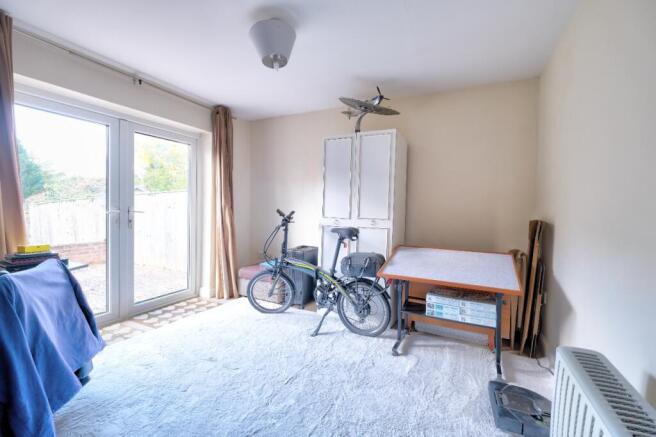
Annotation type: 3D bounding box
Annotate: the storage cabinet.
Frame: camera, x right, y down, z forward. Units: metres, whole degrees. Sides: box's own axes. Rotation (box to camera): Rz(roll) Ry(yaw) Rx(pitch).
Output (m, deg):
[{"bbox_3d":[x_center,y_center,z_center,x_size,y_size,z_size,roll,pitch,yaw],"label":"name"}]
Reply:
[{"bbox_3d":[0.381,0.102,2.982,0.785,1.900,0.490,2,2,27],"label":"storage cabinet"}]

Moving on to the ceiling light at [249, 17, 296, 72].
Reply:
[{"bbox_3d":[-0.361,-1.160,1.863,0.310,0.200,0.310,1,2,0],"label":"ceiling light"}]

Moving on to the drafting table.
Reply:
[{"bbox_3d":[0.941,0.689,2.204,0.930,0.810,0.660,2,2,27],"label":"drafting table"}]

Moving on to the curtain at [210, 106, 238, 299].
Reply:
[{"bbox_3d":[-1.266,-0.172,3.344,0.180,2.340,0.330,2,2,27],"label":"curtain"}]

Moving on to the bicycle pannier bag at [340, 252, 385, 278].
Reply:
[{"bbox_3d":[0.307,0.407,2.447,0.330,0.205,0.190,2,2,27],"label":"bicycle pannier bag"}]

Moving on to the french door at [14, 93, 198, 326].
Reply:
[{"bbox_3d":[-2.026,0.025,2.641,0.090,1.970,1.740,2,2,27],"label":"french door"}]

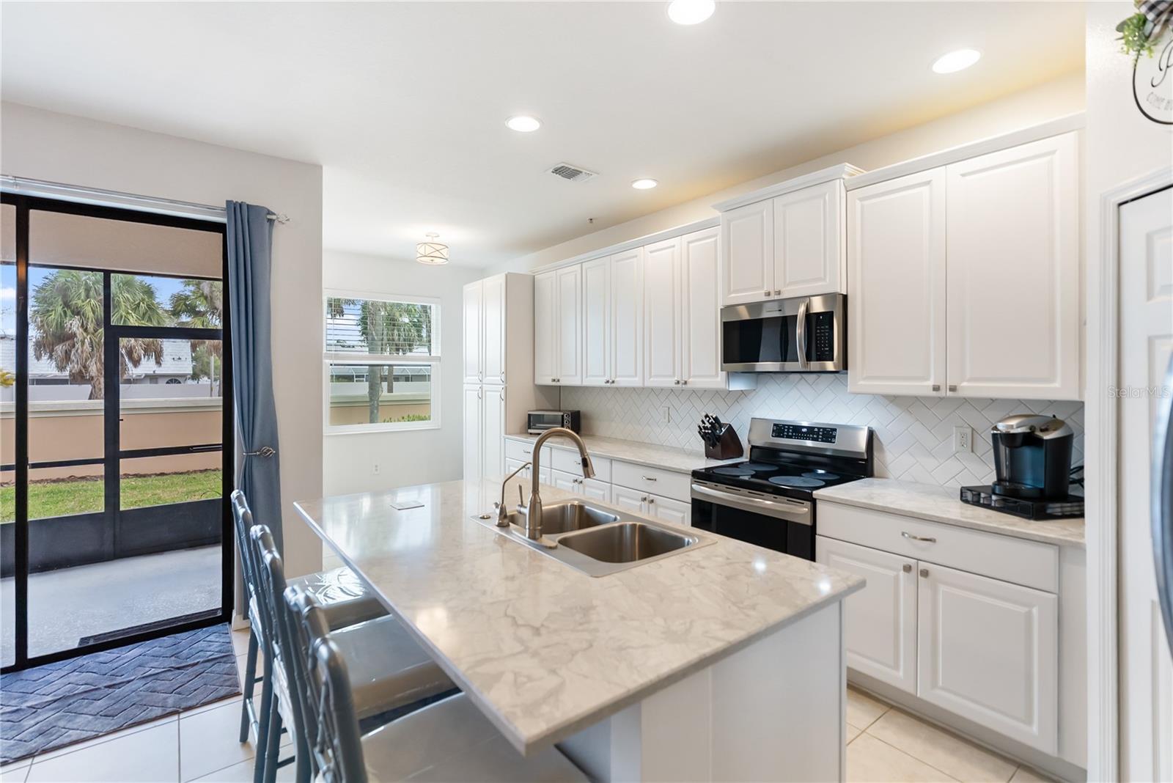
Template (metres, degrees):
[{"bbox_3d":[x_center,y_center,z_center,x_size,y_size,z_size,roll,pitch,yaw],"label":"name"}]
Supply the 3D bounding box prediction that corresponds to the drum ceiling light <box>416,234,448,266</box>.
[{"bbox_3d":[-1.509,-1.403,5.102,0.310,0.250,0.310,0,1,-38],"label":"drum ceiling light"}]

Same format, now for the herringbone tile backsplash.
[{"bbox_3d":[0.985,0.165,3.764,0.020,0.600,4.029,-1,2,-38],"label":"herringbone tile backsplash"}]

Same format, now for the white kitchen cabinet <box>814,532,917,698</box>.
[{"bbox_3d":[1.507,1.007,2.595,0.580,0.591,0.443,-1,2,-38],"label":"white kitchen cabinet"}]

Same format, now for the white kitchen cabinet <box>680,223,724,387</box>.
[{"bbox_3d":[0.913,-0.545,3.591,0.328,1.056,0.394,-1,2,-38],"label":"white kitchen cabinet"}]

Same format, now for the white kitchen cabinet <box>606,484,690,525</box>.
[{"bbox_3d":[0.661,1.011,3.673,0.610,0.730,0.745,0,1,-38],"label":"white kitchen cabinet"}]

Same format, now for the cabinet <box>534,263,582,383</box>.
[{"bbox_3d":[-0.141,-0.586,4.923,0.328,1.056,0.754,-1,2,-38],"label":"cabinet"}]

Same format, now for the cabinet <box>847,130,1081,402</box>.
[{"bbox_3d":[1.768,-0.510,2.476,0.332,1.060,0.895,0,1,-38],"label":"cabinet"}]

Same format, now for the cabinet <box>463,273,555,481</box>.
[{"bbox_3d":[-0.815,0.086,5.571,0.637,2.475,0.953,0,1,-38],"label":"cabinet"}]

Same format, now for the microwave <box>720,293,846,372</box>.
[{"bbox_3d":[1.239,-0.311,3.109,0.420,0.410,0.759,-1,2,-38],"label":"microwave"}]

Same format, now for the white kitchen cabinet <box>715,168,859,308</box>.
[{"bbox_3d":[1.226,-0.835,3.079,0.447,0.625,0.805,0,1,-38],"label":"white kitchen cabinet"}]

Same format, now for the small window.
[{"bbox_3d":[-2.212,-0.310,5.723,1.235,1.504,0.100,-1,2,-38],"label":"small window"}]

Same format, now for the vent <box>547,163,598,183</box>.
[{"bbox_3d":[-0.086,-1.434,3.457,0.313,0.025,0.192,-1,2,-38],"label":"vent"}]

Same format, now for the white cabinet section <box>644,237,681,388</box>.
[{"bbox_3d":[0.655,-0.541,3.791,0.315,1.037,0.362,-2,3,-40],"label":"white cabinet section"}]

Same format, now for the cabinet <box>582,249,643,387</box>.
[{"bbox_3d":[0.321,-0.564,4.353,0.322,1.055,0.775,0,1,-38],"label":"cabinet"}]

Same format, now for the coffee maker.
[{"bbox_3d":[1.916,0.309,2.262,0.330,0.400,0.335,0,2,-10],"label":"coffee maker"}]

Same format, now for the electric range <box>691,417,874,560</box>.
[{"bbox_3d":[1.109,0.798,3.047,0.675,1.190,0.764,0,1,-38],"label":"electric range"}]

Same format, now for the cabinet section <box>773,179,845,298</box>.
[{"bbox_3d":[1.325,-0.798,2.917,0.390,0.575,0.374,-2,3,-40],"label":"cabinet section"}]

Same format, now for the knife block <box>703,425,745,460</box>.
[{"bbox_3d":[0.936,0.349,3.561,0.235,0.236,0.130,0,1,-38],"label":"knife block"}]

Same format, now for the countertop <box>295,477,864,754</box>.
[{"bbox_3d":[-0.255,0.507,1.862,1.080,0.033,1.915,0,1,-38],"label":"countertop"}]

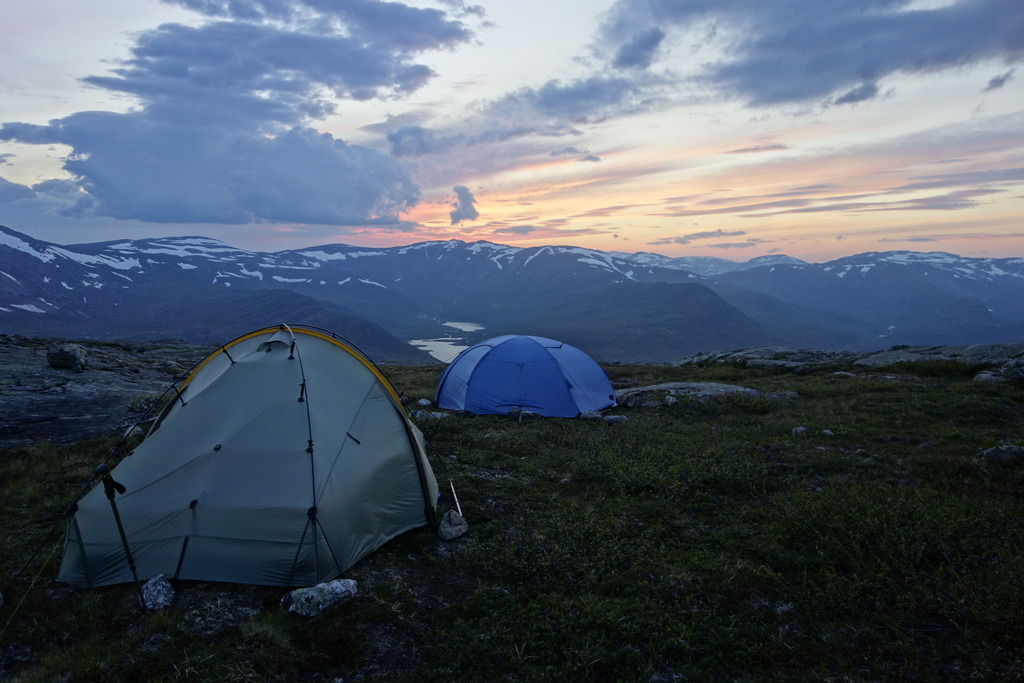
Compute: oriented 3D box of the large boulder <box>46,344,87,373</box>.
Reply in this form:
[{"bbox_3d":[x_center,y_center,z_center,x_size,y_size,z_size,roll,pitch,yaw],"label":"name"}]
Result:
[{"bbox_3d":[-8.380,0.300,15.000,0.760,0.500,0.600,-2,5,-29],"label":"large boulder"}]

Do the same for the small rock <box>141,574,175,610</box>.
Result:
[{"bbox_3d":[-1.326,0.939,2.980,0.125,0.130,0.110,-1,4,-17],"label":"small rock"}]

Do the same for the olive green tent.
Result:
[{"bbox_3d":[-1.270,0.440,4.380,1.680,1.090,2.250,0,3,2],"label":"olive green tent"}]

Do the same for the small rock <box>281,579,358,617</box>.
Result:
[{"bbox_3d":[-0.716,0.945,2.970,0.280,0.115,0.140,-2,4,-26],"label":"small rock"}]

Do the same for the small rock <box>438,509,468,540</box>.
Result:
[{"bbox_3d":[-0.295,0.924,4.030,0.145,0.140,0.120,0,4,-6],"label":"small rock"}]

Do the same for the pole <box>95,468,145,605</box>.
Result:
[{"bbox_3d":[-1.410,0.719,2.905,0.085,0.570,0.050,-12,9,2],"label":"pole"}]

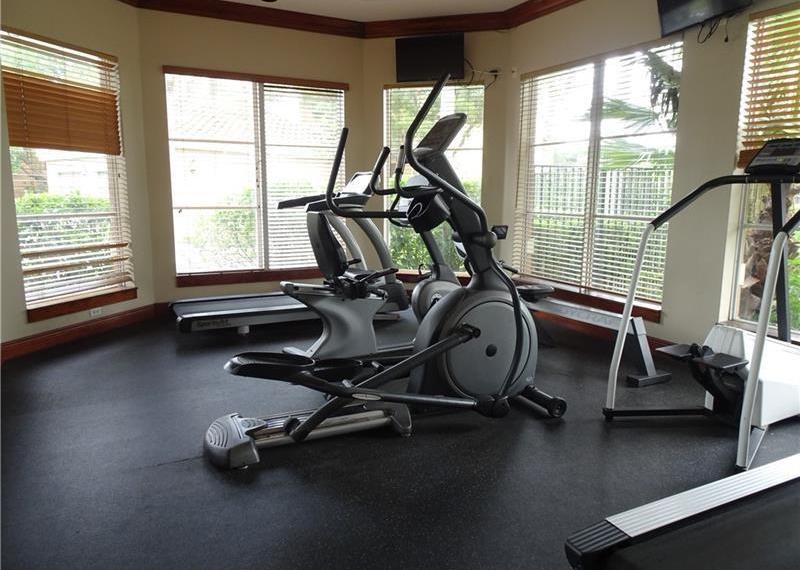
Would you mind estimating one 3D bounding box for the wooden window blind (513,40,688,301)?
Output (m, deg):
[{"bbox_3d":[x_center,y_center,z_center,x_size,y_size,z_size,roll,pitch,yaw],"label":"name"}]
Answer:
[{"bbox_3d":[1.609,-0.924,4.777,0.120,1.930,1.753,-4,11,-26],"label":"wooden window blind"}]

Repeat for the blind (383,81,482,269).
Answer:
[{"bbox_3d":[0.363,-1.131,6.006,1.088,1.981,0.120,4,10,18],"label":"blind"}]

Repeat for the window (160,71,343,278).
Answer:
[{"bbox_3d":[-1.406,-1.111,5.733,1.791,1.937,0.120,-4,11,-26],"label":"window"}]

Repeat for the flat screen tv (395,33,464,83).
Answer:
[{"bbox_3d":[0.314,-2.302,5.646,0.715,0.430,0.080,4,17,18],"label":"flat screen tv"}]

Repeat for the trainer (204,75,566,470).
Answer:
[{"bbox_3d":[-0.056,-0.114,2.909,1.930,1.791,0.700,-4,11,-27],"label":"trainer"}]

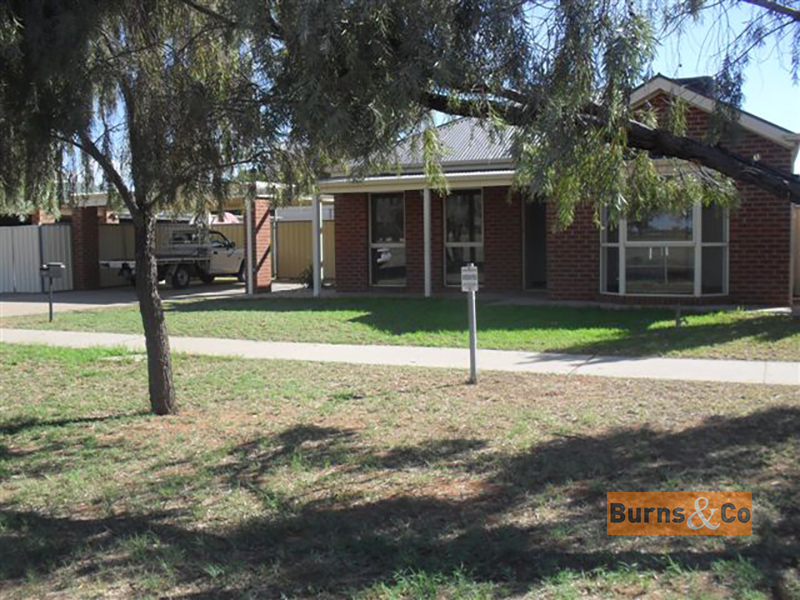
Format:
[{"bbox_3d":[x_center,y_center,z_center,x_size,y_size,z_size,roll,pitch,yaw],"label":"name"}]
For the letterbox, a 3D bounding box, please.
[{"bbox_3d":[-6.002,-0.514,14.000,0.240,0.250,0.330,1,5,21],"label":"letterbox"}]

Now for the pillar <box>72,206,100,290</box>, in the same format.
[{"bbox_3d":[-8.426,-1.381,21.699,0.340,2.220,0.620,1,5,21],"label":"pillar"}]

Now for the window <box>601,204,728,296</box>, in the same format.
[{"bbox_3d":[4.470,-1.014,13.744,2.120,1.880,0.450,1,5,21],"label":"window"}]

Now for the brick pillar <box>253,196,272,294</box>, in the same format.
[{"bbox_3d":[-3.318,-1.263,18.809,0.330,2.120,0.620,1,5,21],"label":"brick pillar"}]

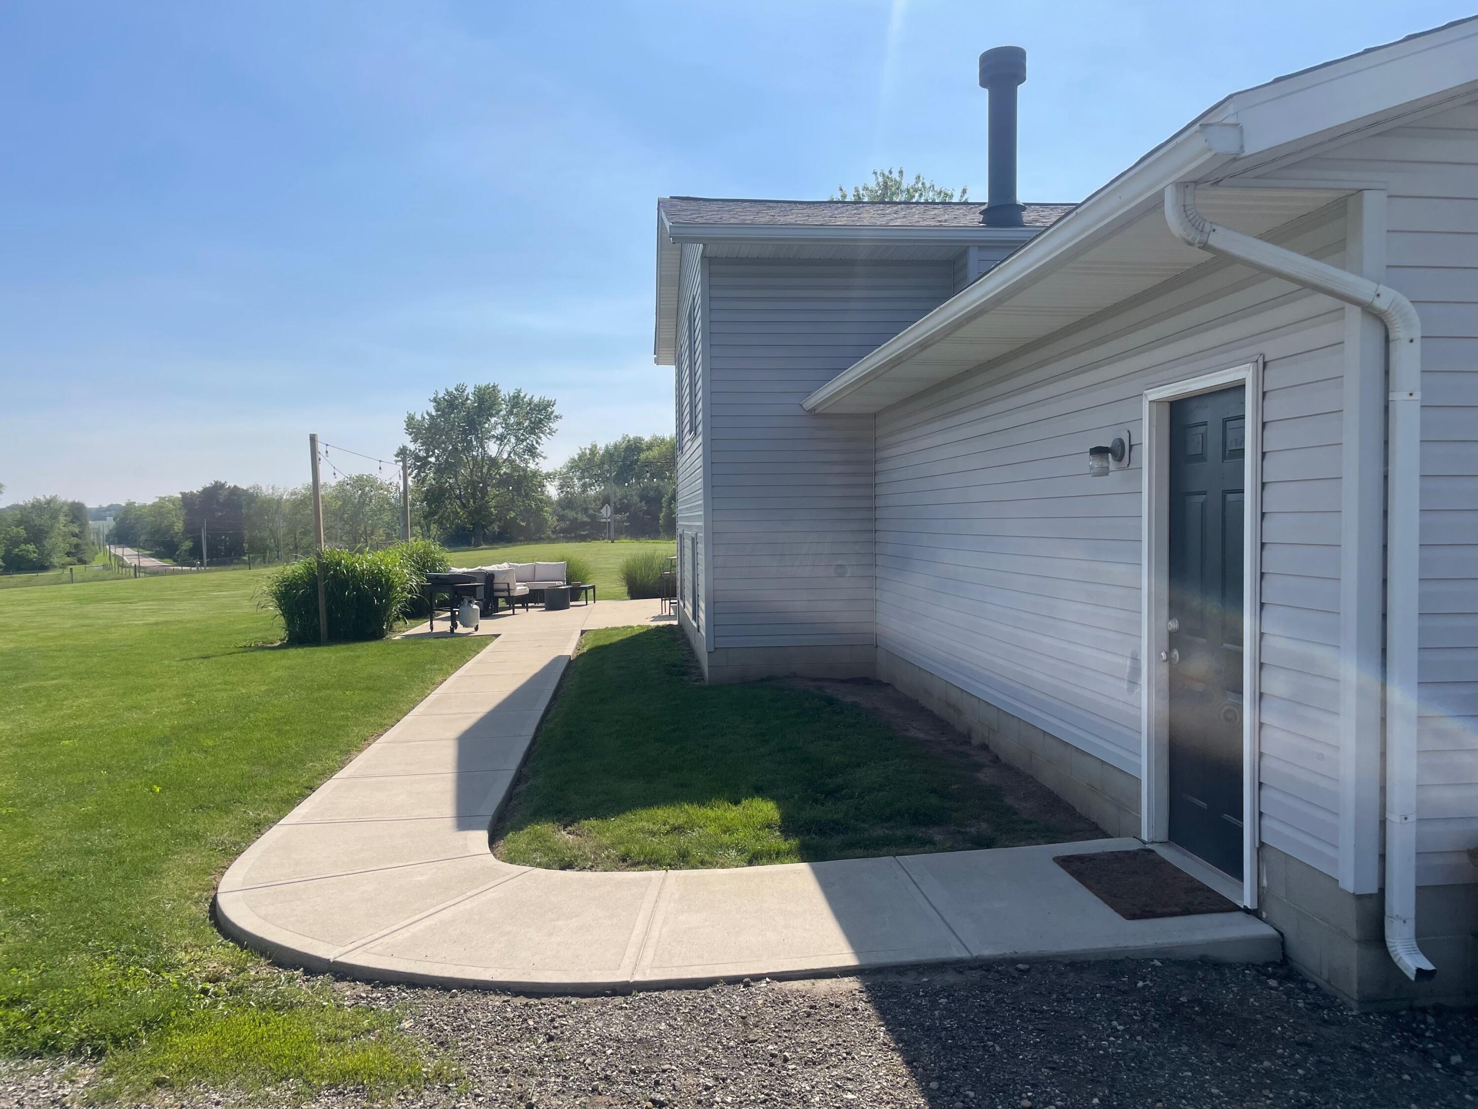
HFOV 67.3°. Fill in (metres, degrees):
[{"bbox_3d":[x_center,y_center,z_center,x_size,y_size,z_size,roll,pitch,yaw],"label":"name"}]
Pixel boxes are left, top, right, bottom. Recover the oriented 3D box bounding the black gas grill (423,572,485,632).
[{"bbox_3d":[-4.075,0.690,15.957,0.850,0.840,0.480,1,2,38],"label":"black gas grill"}]

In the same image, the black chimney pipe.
[{"bbox_3d":[2.539,-3.977,10.686,0.462,1.740,0.462,-1,2,-6],"label":"black chimney pipe"}]

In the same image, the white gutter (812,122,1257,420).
[{"bbox_3d":[1.053,-1.330,7.030,0.130,0.105,7.580,-1,2,-6],"label":"white gutter"}]

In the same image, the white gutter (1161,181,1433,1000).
[{"bbox_3d":[1.769,0.089,3.522,0.875,2.525,0.170,-1,2,-6],"label":"white gutter"}]

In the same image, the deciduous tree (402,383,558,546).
[{"bbox_3d":[-18.775,-6.490,80.403,11.200,11.810,11.200,-1,2,-6],"label":"deciduous tree"}]

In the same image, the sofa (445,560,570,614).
[{"bbox_3d":[-4.248,0.594,20.209,2.000,0.780,2.500,-1,2,-17],"label":"sofa"}]

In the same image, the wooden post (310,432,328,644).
[{"bbox_3d":[-5.675,-0.210,15.020,0.090,2.847,0.090,-2,2,-5],"label":"wooden post"}]

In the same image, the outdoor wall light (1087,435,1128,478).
[{"bbox_3d":[1.783,-0.467,5.367,0.185,0.195,0.125,-1,2,-6],"label":"outdoor wall light"}]

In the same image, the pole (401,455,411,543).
[{"bbox_3d":[-6.188,-0.385,20.795,0.095,2.880,0.095,-2,2,-6],"label":"pole"}]

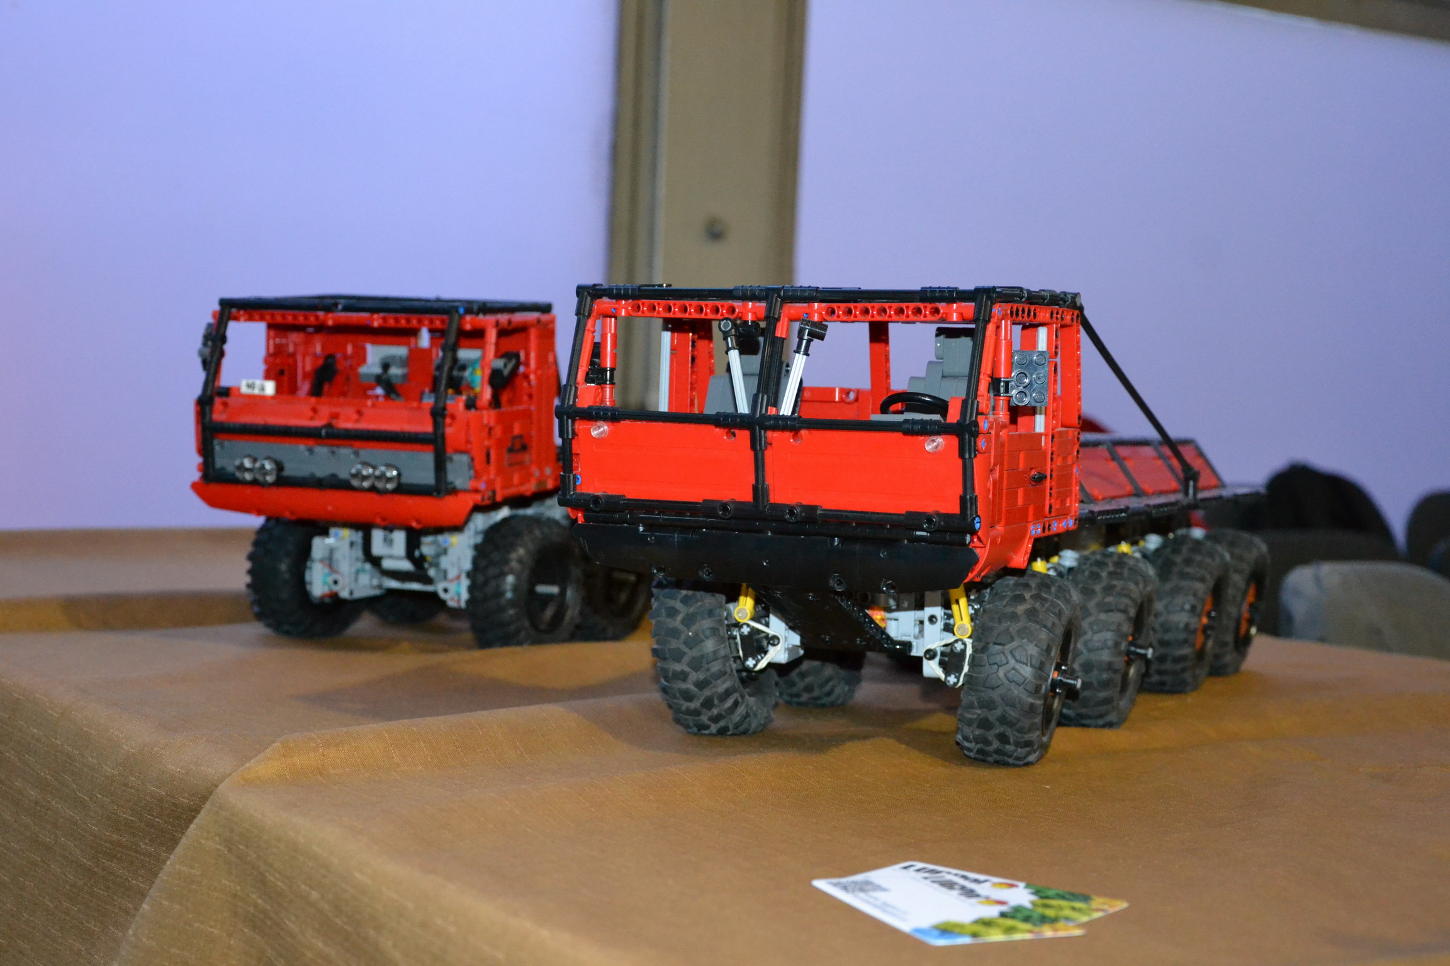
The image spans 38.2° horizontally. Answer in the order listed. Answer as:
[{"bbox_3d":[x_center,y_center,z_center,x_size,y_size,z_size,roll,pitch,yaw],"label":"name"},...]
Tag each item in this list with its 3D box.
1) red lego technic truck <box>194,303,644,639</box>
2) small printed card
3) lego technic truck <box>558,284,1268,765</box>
[{"bbox_3d":[-0.151,-0.012,1.537,0.212,0.226,0.540,3,3,20],"label":"red lego technic truck"},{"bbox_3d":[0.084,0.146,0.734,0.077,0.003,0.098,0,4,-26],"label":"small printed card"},{"bbox_3d":[0.136,0.011,1.133,0.215,0.222,0.550,3,4,27],"label":"lego technic truck"}]

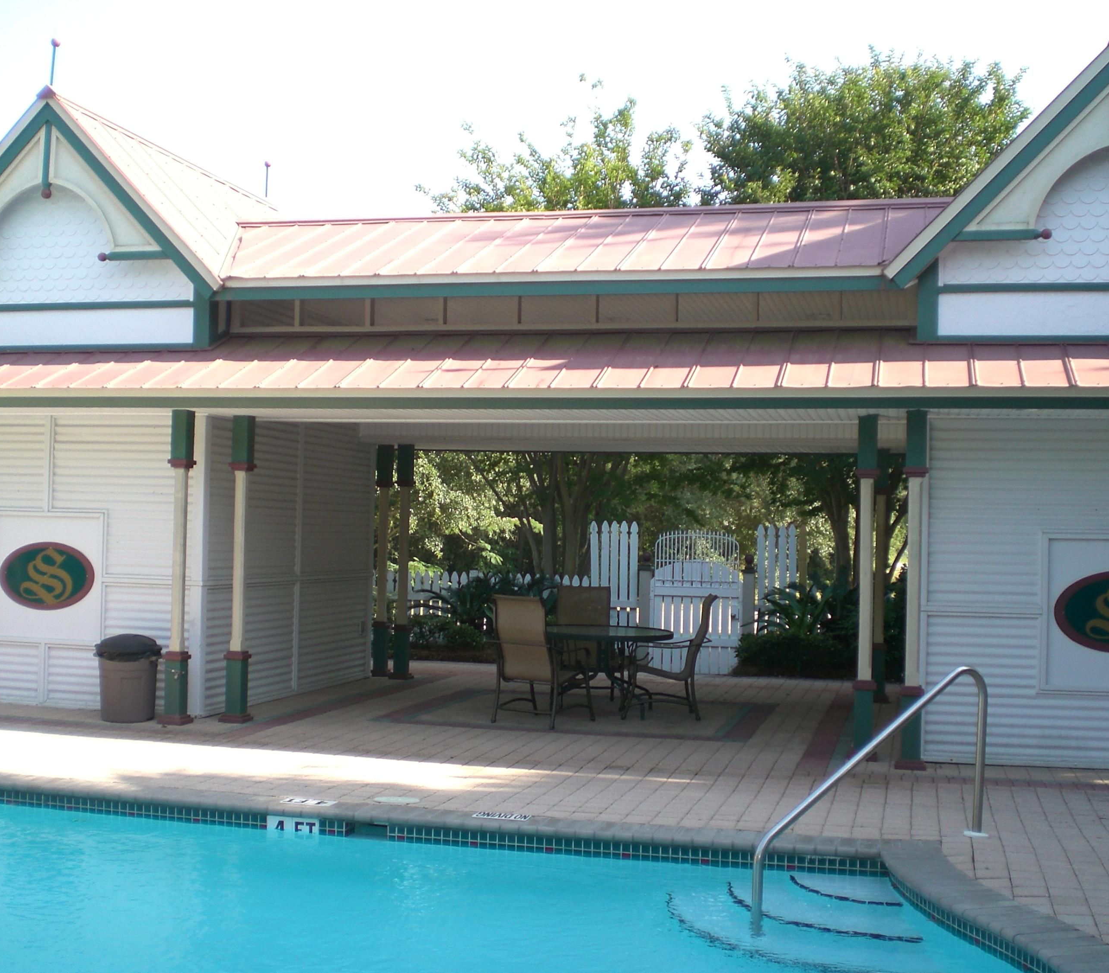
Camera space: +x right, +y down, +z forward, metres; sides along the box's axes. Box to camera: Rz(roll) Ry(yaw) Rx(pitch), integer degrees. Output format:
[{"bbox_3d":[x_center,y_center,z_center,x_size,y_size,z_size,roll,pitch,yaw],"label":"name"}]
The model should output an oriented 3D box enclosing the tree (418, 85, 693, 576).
[{"bbox_3d":[0.032,-1.557,18.500,3.700,7.350,3.700,1,-2,13],"label":"tree"}]

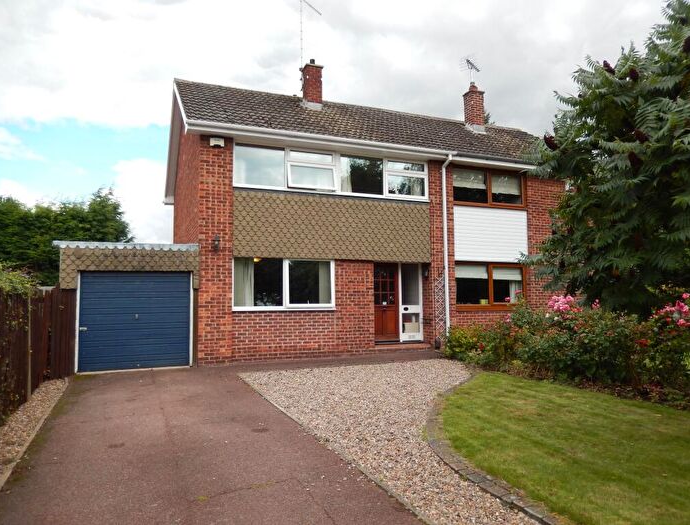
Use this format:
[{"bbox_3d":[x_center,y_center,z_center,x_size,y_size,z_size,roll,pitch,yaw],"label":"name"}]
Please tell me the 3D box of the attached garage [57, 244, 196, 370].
[{"bbox_3d":[-5.159,1.044,12.137,2.650,2.500,5.200,1,-5,-22],"label":"attached garage"}]

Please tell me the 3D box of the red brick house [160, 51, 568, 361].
[{"bbox_3d":[0.832,-1.926,16.318,12.100,8.800,8.300,1,-5,-22],"label":"red brick house"}]

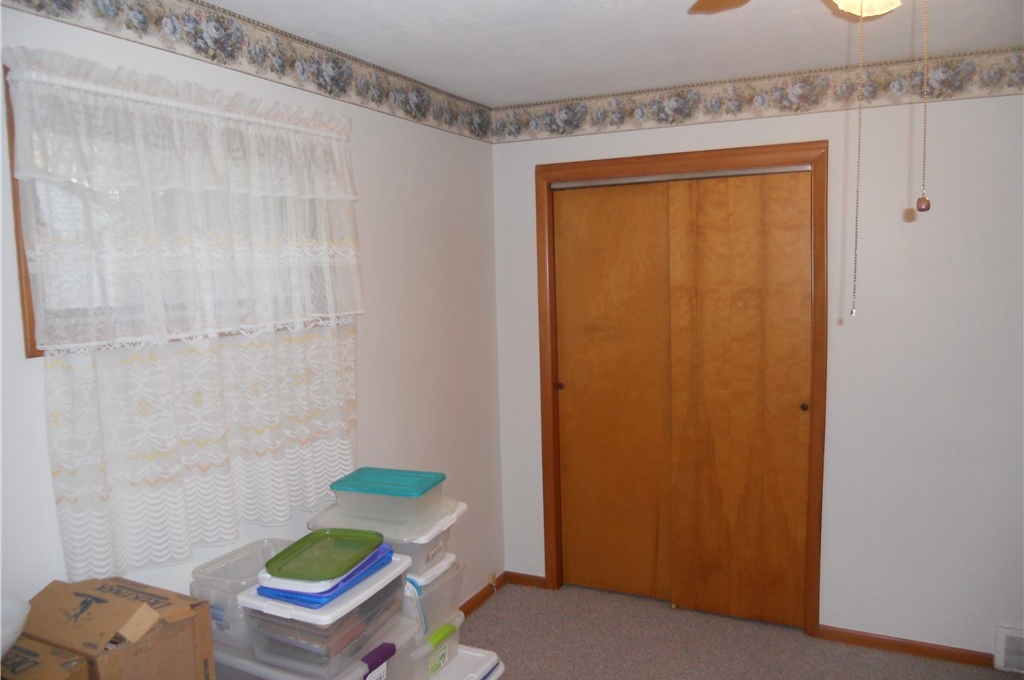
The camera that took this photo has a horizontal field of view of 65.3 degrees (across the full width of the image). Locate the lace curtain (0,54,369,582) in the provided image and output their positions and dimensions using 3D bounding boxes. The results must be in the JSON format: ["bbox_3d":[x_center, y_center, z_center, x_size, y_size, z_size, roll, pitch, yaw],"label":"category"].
[{"bbox_3d":[-0.813,-0.073,2.343,0.110,1.285,1.240,1,6,26],"label":"lace curtain"}]

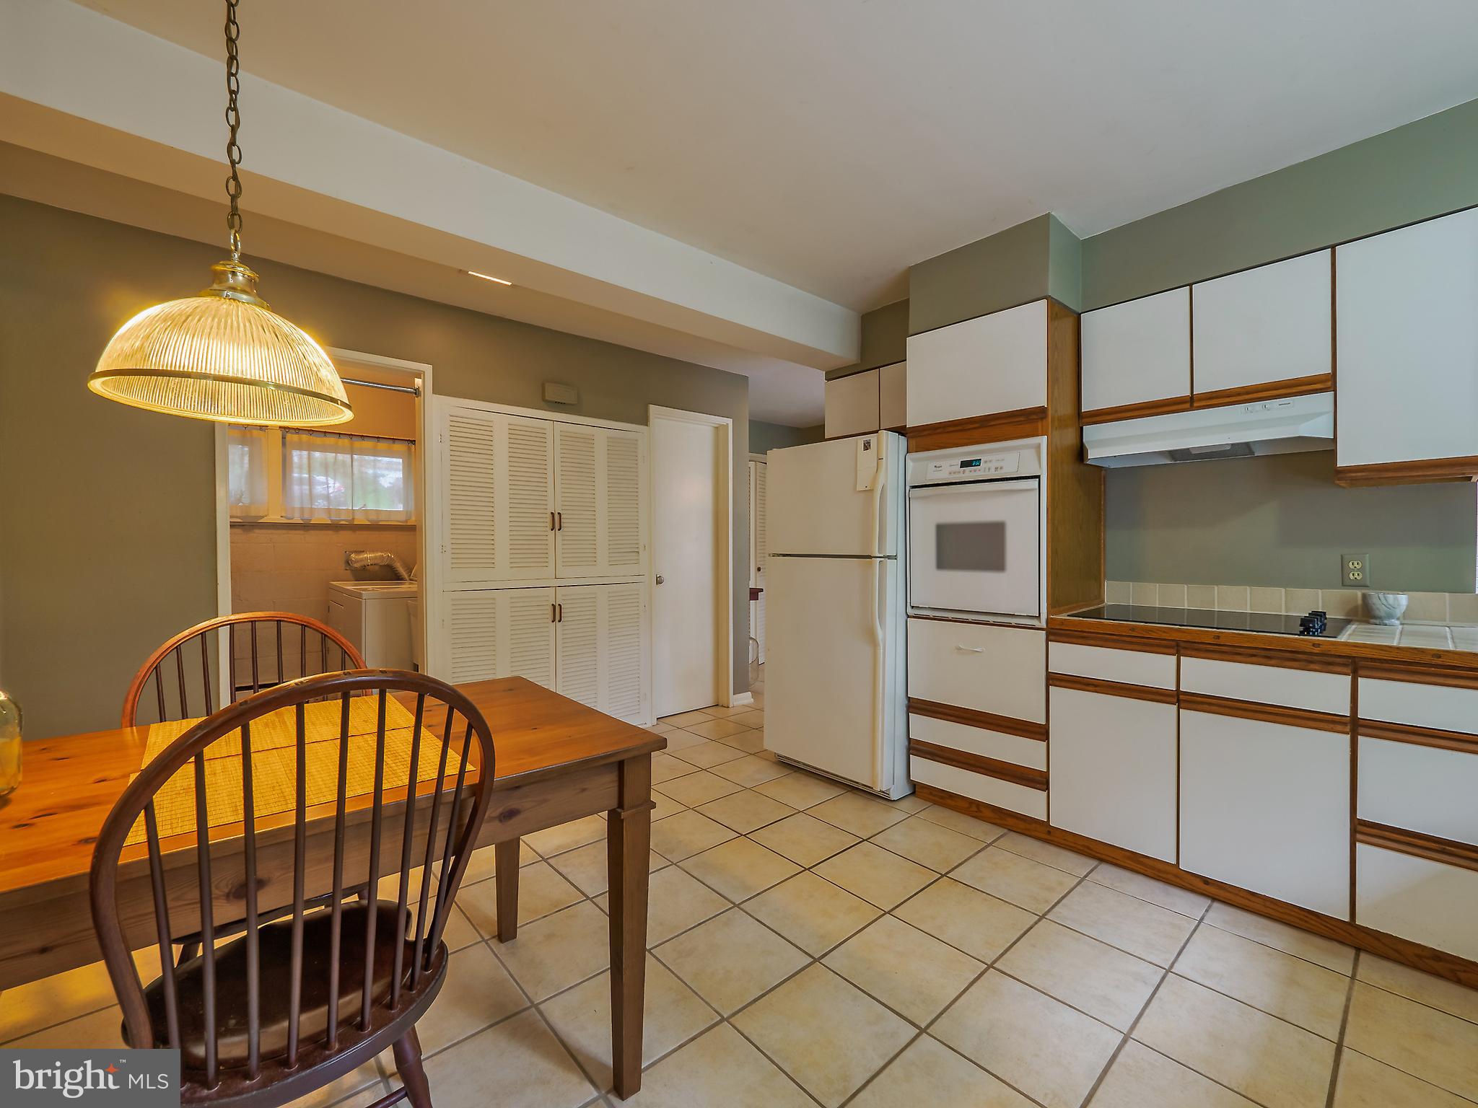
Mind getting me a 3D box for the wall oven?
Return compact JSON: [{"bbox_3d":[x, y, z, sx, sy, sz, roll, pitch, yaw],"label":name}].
[{"bbox_3d":[1.187,-0.086,2.730,0.574,0.746,0.620,0,0,-42],"label":"wall oven"}]

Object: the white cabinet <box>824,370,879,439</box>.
[{"bbox_3d":[0.763,-0.838,3.520,0.338,0.357,0.373,0,0,-42],"label":"white cabinet"}]

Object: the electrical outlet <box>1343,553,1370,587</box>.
[{"bbox_3d":[2.212,0.059,2.140,0.013,0.114,0.068,0,0,-42],"label":"electrical outlet"}]

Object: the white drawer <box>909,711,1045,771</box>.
[{"bbox_3d":[1.152,0.790,2.689,0.420,0.116,0.600,0,0,-42],"label":"white drawer"}]

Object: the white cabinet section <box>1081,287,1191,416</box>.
[{"bbox_3d":[1.663,-0.782,2.444,0.350,0.405,0.366,-2,2,-42],"label":"white cabinet section"}]

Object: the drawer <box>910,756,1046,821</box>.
[{"bbox_3d":[1.204,0.995,2.756,0.520,0.123,0.603,-1,1,-42],"label":"drawer"}]

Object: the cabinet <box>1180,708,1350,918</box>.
[{"bbox_3d":[1.843,0.791,2.067,0.560,0.543,0.402,-1,1,-42],"label":"cabinet"}]

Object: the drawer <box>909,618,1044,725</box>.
[{"bbox_3d":[1.149,0.483,2.693,0.420,0.365,0.608,0,0,-42],"label":"drawer"}]

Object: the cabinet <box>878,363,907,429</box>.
[{"bbox_3d":[1.005,-0.836,3.250,0.338,0.351,0.343,0,0,-42],"label":"cabinet"}]

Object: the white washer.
[{"bbox_3d":[-2.288,0.661,4.104,0.710,0.921,0.737,0,0,-42],"label":"white washer"}]

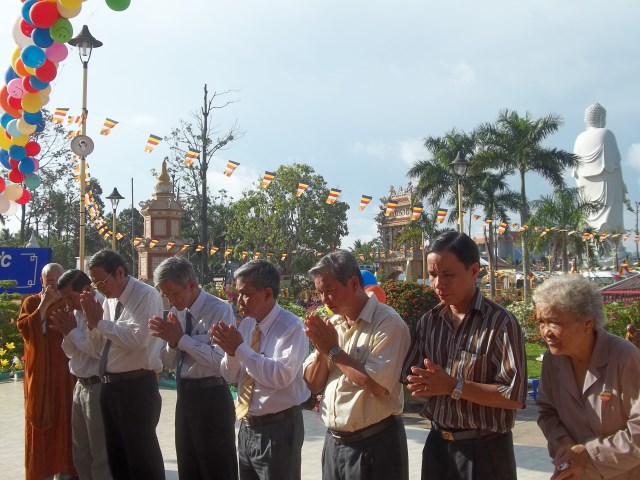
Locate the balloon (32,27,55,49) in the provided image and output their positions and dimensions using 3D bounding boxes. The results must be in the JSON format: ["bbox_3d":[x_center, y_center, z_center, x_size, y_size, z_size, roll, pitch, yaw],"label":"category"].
[{"bbox_3d":[-3.157,-2.312,7.600,0.250,0.260,0.250,0,-3,0],"label":"balloon"}]

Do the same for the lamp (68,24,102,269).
[{"bbox_3d":[-3.340,-0.551,9.400,0.500,5.000,0.500,0,-2,0],"label":"lamp"}]

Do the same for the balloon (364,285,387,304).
[{"bbox_3d":[0.519,0.548,6.400,0.250,0.260,0.250,0,-3,0],"label":"balloon"}]

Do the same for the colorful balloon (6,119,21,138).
[{"bbox_3d":[-3.980,-1.457,8.700,0.250,0.260,0.250,0,-3,0],"label":"colorful balloon"}]

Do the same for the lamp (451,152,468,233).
[{"bbox_3d":[2.949,0.226,13.874,0.380,4.141,0.380,0,-3,0],"label":"lamp"}]

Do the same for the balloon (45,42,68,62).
[{"bbox_3d":[-2.489,-1.765,6.300,0.218,0.218,0.218,0,-2,0],"label":"balloon"}]

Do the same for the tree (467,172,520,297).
[{"bbox_3d":[8.104,0.025,30.801,2.800,6.535,2.800,0,-3,0],"label":"tree"}]

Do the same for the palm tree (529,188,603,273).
[{"bbox_3d":[11.085,0.443,29.831,3.400,5.540,3.300,0,-3,0],"label":"palm tree"}]

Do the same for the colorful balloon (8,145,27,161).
[{"bbox_3d":[-3.905,-1.124,8.600,0.230,0.230,0.230,1,-3,-22],"label":"colorful balloon"}]

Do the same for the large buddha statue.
[{"bbox_3d":[34.791,-8.417,83.000,5.200,17.600,5.900,2,-4,-37],"label":"large buddha statue"}]

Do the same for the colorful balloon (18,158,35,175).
[{"bbox_3d":[-4.365,-1.093,9.900,0.245,0.255,0.245,0,-3,0],"label":"colorful balloon"}]

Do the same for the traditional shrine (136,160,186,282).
[{"bbox_3d":[-7.918,-0.434,34.000,3.000,7.300,3.000,0,-3,0],"label":"traditional shrine"}]

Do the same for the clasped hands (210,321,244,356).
[{"bbox_3d":[-0.361,0.385,2.600,0.140,0.150,0.110,2,-3,-40],"label":"clasped hands"}]

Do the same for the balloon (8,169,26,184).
[{"bbox_3d":[-3.909,-0.846,8.600,0.224,0.224,0.224,0,-2,0],"label":"balloon"}]

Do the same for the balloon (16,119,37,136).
[{"bbox_3d":[-3.522,-1.370,8.000,0.240,0.240,0.240,1,-3,-22],"label":"balloon"}]

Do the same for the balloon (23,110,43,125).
[{"bbox_3d":[-3.628,-1.559,8.400,0.250,0.260,0.250,0,-3,0],"label":"balloon"}]

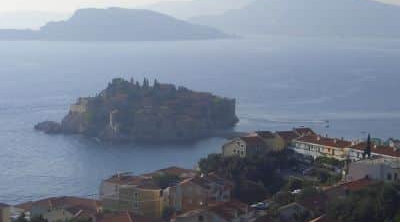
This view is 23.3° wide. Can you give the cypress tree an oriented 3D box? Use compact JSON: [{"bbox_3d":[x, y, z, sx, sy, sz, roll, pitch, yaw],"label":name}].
[{"bbox_3d":[64.720,13.910,375.000,2.800,10.300,2.800,0,5,0],"label":"cypress tree"}]

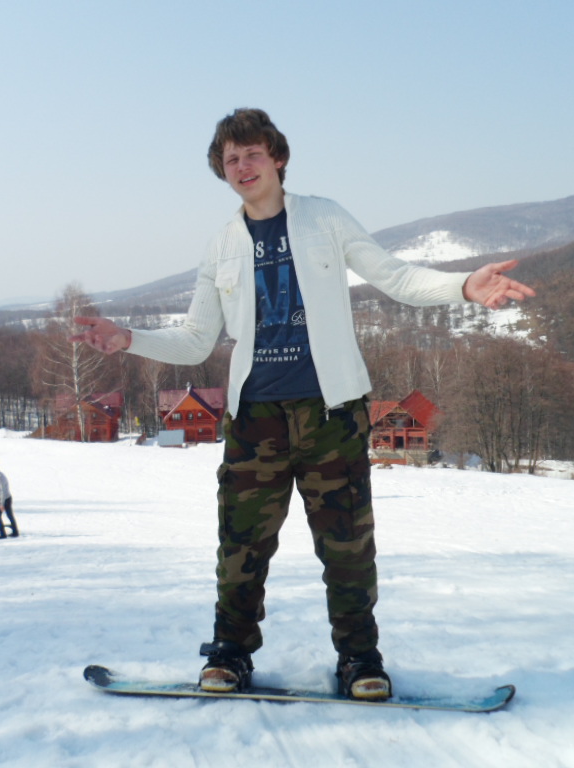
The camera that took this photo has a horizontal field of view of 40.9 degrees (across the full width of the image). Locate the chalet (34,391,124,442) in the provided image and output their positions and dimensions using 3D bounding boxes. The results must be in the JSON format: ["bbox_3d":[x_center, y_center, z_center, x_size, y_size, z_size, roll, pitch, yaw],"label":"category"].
[{"bbox_3d":[-31.566,5.020,117.000,9.900,7.800,8.800,-1,4,0],"label":"chalet"}]

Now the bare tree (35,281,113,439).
[{"bbox_3d":[-28.037,-2.823,101.000,9.500,20.300,9.500,-1,4,0],"label":"bare tree"}]

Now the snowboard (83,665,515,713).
[{"bbox_3d":[0.035,1.014,2.570,1.430,0.080,0.260,1,-9,5],"label":"snowboard"}]

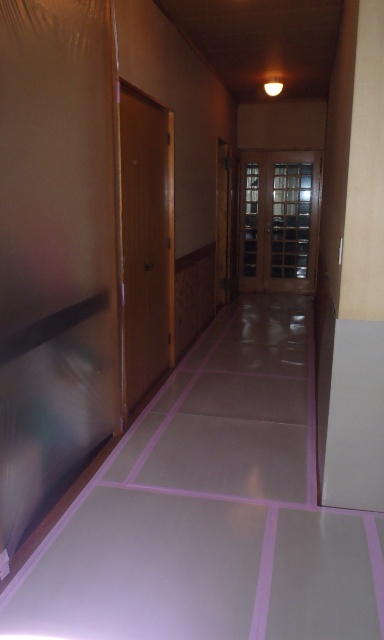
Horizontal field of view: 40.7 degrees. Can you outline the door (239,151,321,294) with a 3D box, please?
[{"bbox_3d":[1.248,-1.391,7.533,1.130,2.080,0.120,3,14,12],"label":"door"}]

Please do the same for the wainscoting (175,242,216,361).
[{"bbox_3d":[0.070,-0.279,5.369,0.040,0.890,2.030,3,14,12],"label":"wainscoting"}]

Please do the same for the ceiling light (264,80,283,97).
[{"bbox_3d":[0.943,-2.674,5.975,0.210,0.170,0.210,3,14,12],"label":"ceiling light"}]

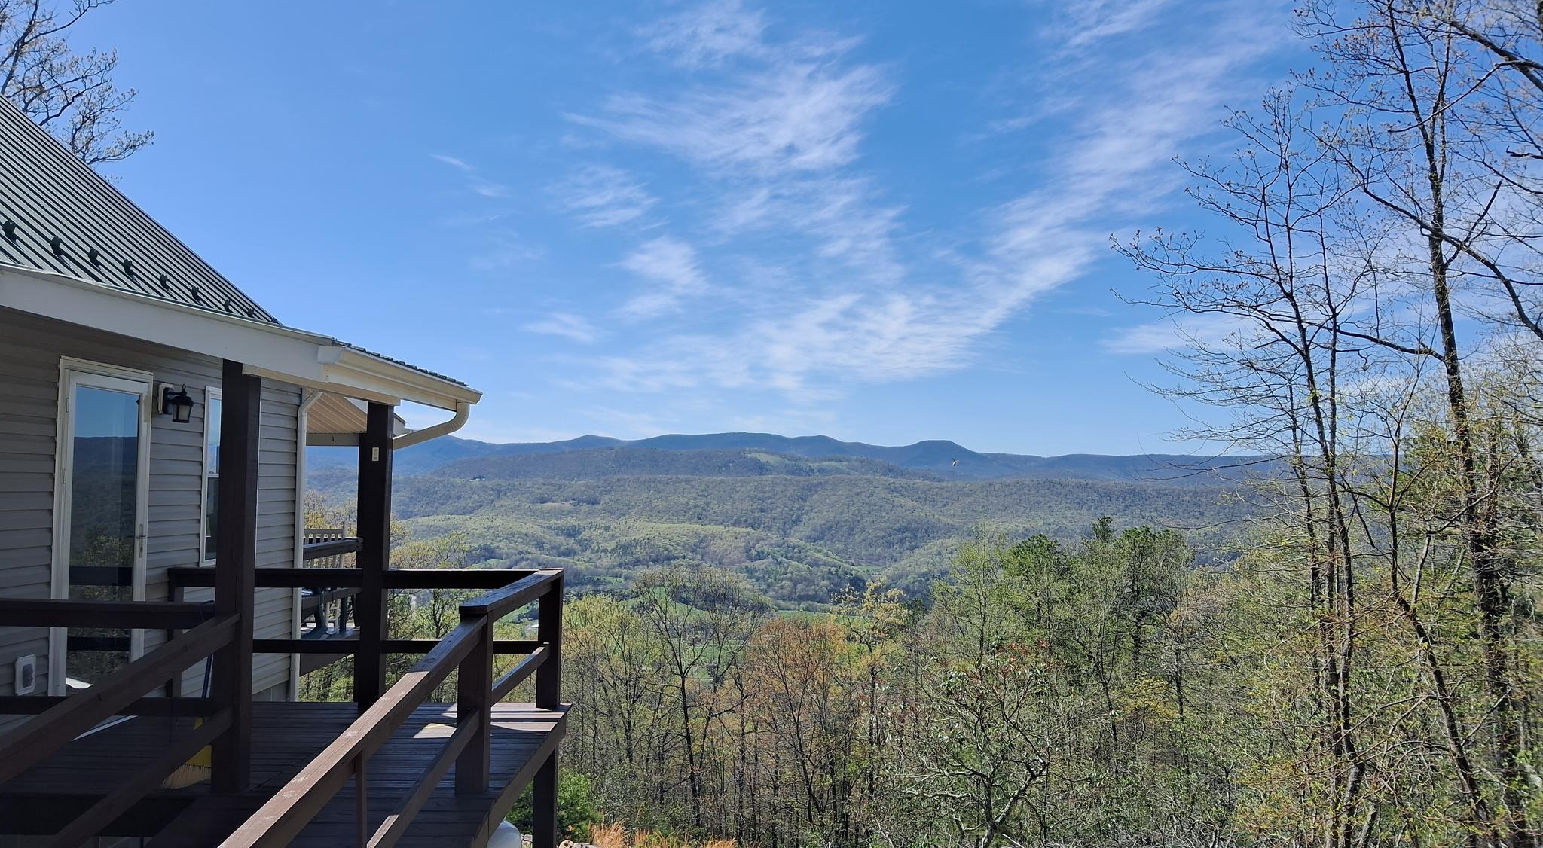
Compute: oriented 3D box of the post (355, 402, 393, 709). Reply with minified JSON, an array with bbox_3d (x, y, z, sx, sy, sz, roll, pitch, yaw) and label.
[{"bbox_3d":[-2.773,0.928,8.146,0.145,2.125,0.145,1,-3,-1],"label":"post"}]

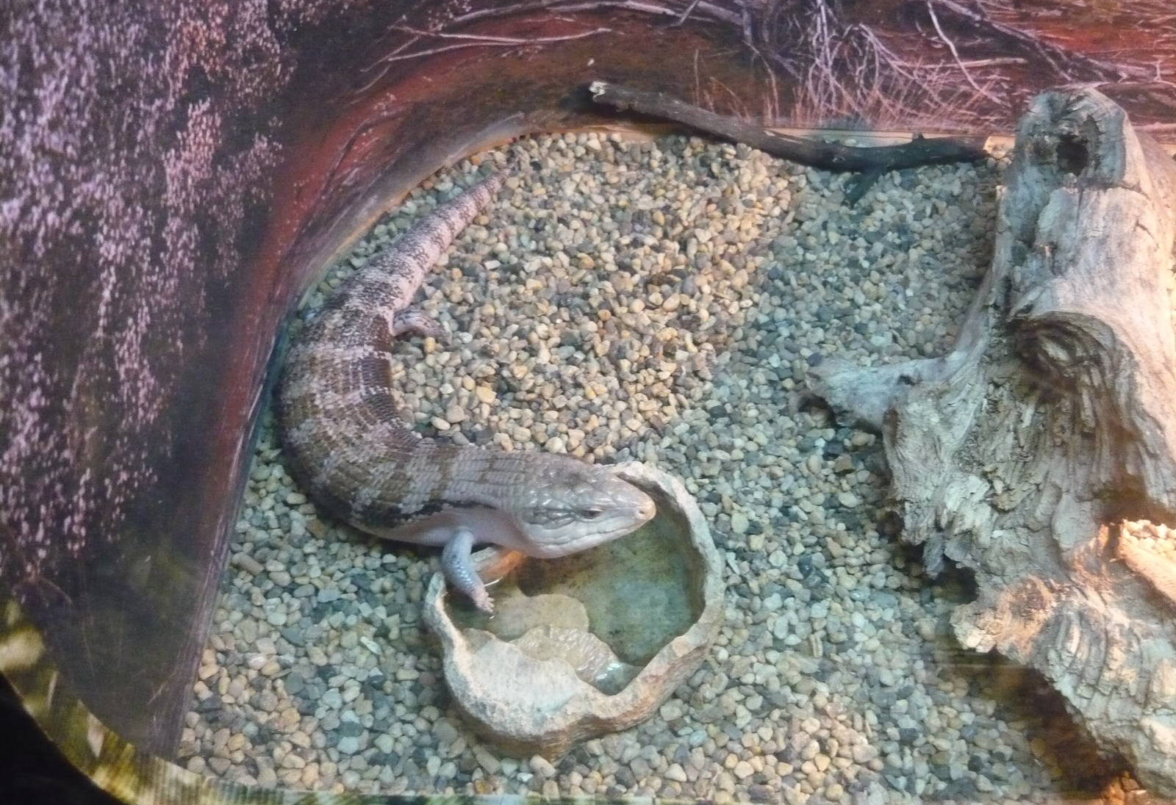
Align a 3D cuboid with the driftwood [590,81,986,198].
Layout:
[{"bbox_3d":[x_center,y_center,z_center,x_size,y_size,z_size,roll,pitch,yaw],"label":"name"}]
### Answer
[{"bbox_3d":[0.167,-0.211,0.896,0.336,0.060,0.074,1,48,1],"label":"driftwood"}]

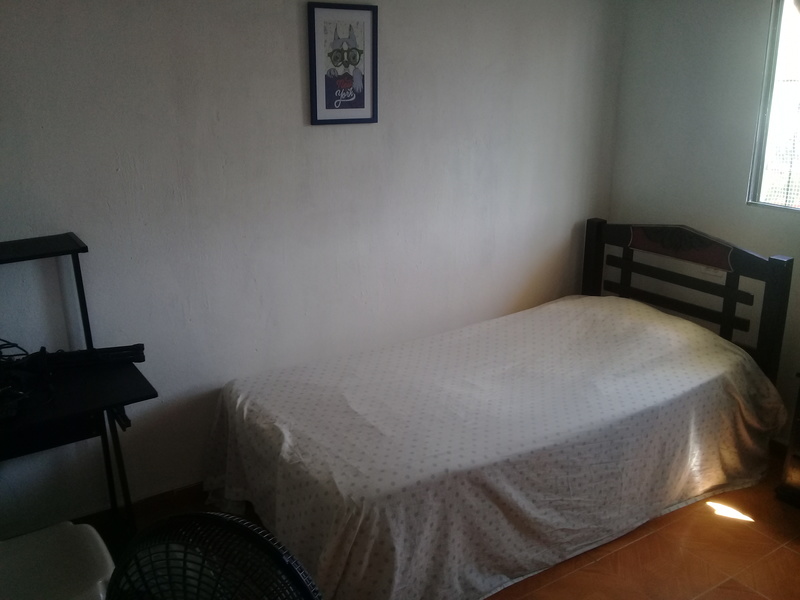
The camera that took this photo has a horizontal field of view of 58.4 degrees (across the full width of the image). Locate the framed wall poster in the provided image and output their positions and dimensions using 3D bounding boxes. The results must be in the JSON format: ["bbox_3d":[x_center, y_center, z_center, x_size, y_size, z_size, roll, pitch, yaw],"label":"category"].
[{"bbox_3d":[-0.208,-0.884,2.704,0.288,0.427,0.020,-11,21,-31],"label":"framed wall poster"}]

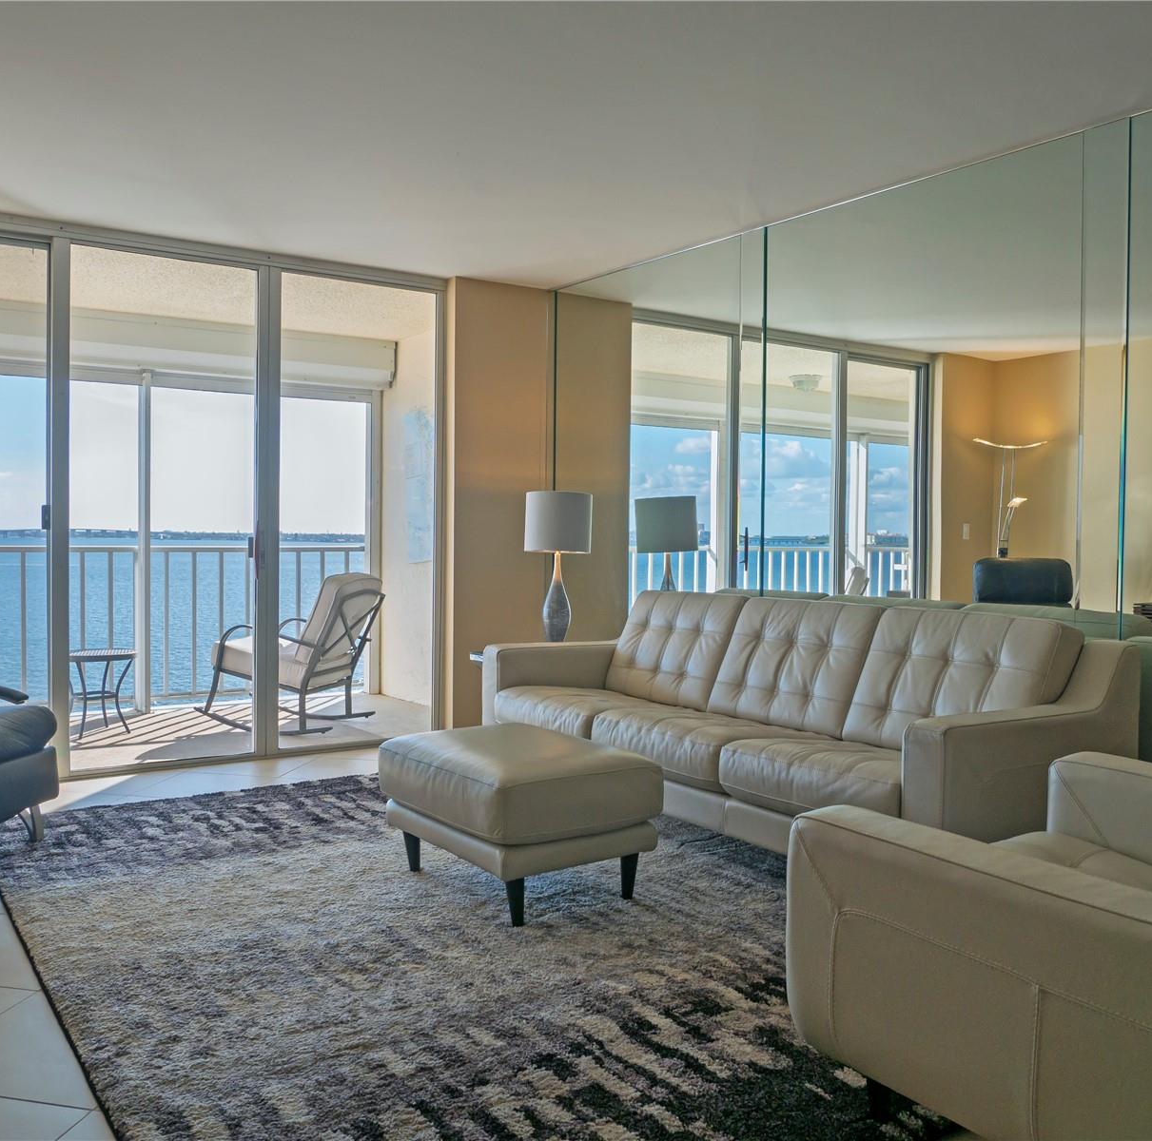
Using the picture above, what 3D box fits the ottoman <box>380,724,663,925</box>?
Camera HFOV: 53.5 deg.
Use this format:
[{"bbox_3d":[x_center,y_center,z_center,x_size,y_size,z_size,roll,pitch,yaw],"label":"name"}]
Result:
[{"bbox_3d":[-0.184,0.750,3.483,0.545,0.440,0.755,-1,2,-35],"label":"ottoman"}]

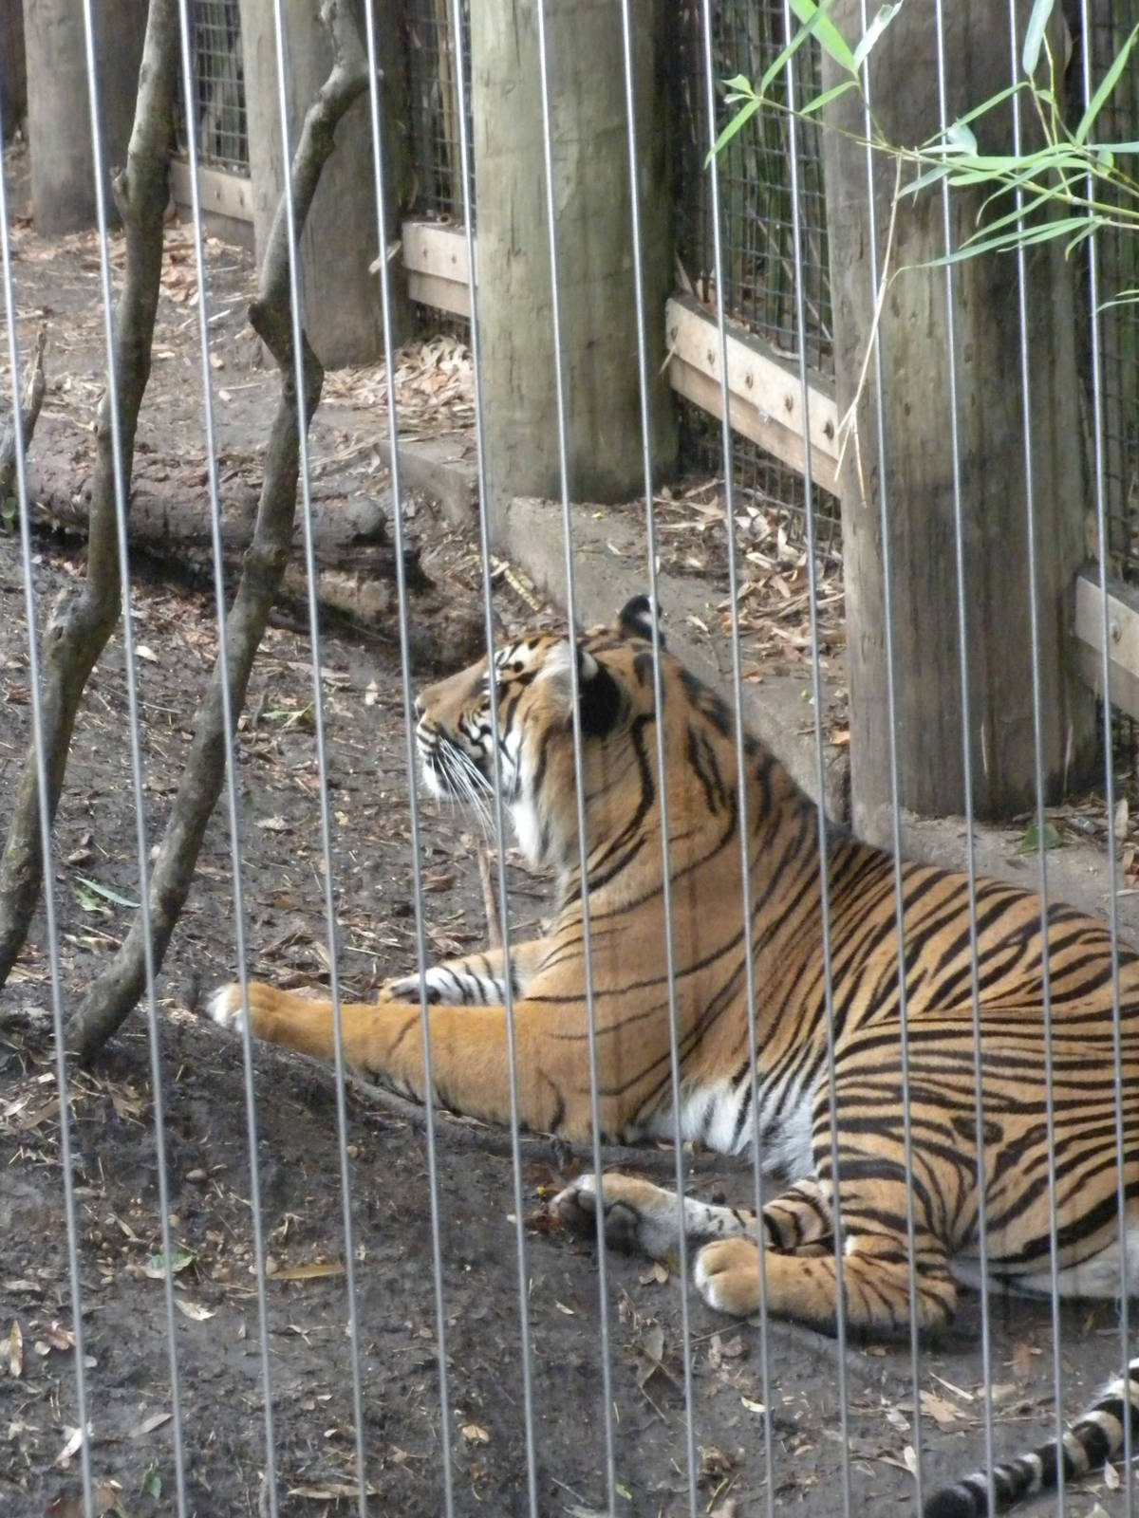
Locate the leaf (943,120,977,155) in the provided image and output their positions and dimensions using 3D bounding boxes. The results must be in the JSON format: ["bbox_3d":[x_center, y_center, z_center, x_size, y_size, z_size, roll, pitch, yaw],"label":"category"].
[{"bbox_3d":[0.221,-0.352,2.950,0.019,0.018,0.012,-3,12,1],"label":"leaf"}]

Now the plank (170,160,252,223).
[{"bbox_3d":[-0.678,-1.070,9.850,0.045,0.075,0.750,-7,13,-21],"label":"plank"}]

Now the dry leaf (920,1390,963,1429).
[{"bbox_3d":[0.372,0.649,5.210,0.032,0.016,0.065,-6,12,-13],"label":"dry leaf"}]

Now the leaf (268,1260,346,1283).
[{"bbox_3d":[-0.283,0.553,5.630,0.090,0.010,0.022,-6,12,-13],"label":"leaf"}]

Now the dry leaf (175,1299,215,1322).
[{"bbox_3d":[-0.397,0.585,5.540,0.044,0.011,0.025,4,13,29],"label":"dry leaf"}]

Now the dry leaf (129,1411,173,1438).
[{"bbox_3d":[-0.423,0.672,5.270,0.018,0.011,0.055,6,15,38],"label":"dry leaf"}]

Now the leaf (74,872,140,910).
[{"bbox_3d":[-0.609,0.174,6.880,0.018,0.018,0.115,-14,16,-43],"label":"leaf"}]

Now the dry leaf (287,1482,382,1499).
[{"bbox_3d":[-0.230,0.715,5.100,0.090,0.010,0.024,-3,12,1],"label":"dry leaf"}]

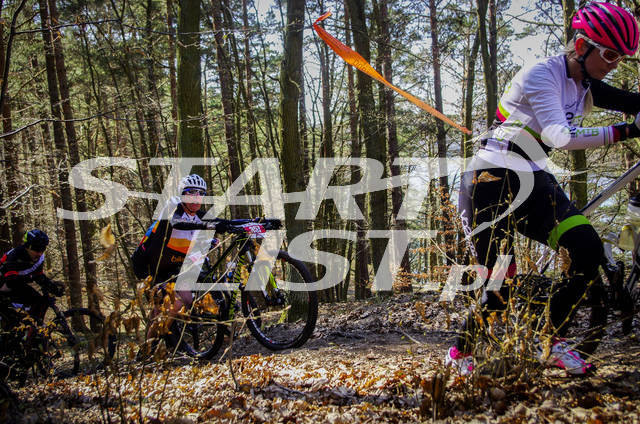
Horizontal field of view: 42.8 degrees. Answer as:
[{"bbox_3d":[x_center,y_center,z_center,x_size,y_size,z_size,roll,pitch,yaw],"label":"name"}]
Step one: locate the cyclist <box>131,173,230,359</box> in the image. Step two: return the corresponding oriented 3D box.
[{"bbox_3d":[-1.069,0.436,6.300,0.600,1.470,0.850,-8,8,-43],"label":"cyclist"}]

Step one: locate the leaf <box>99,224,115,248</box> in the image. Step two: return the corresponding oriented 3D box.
[{"bbox_3d":[-0.718,0.083,2.750,0.050,0.080,0.030,-2,4,-9],"label":"leaf"}]

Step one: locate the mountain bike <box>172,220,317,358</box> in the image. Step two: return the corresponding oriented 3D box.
[{"bbox_3d":[-0.684,0.607,6.371,0.709,1.024,1.822,-6,-7,-42],"label":"mountain bike"}]

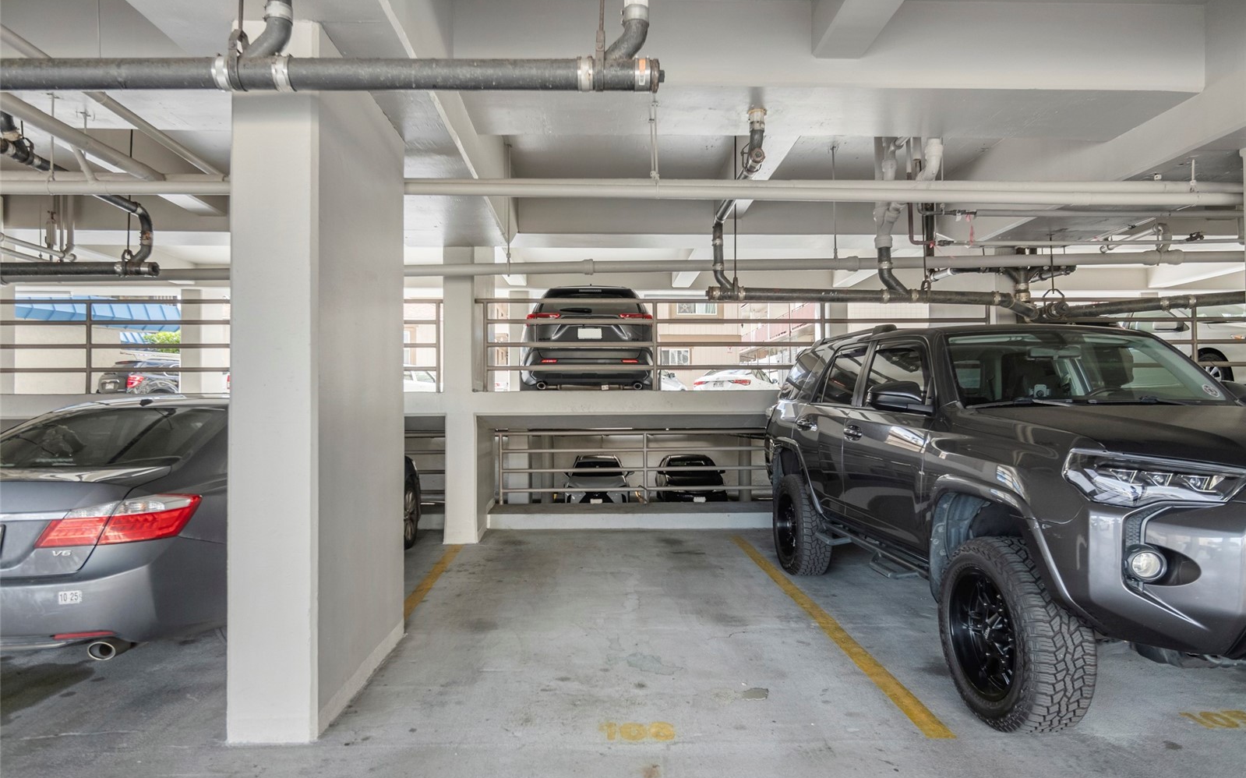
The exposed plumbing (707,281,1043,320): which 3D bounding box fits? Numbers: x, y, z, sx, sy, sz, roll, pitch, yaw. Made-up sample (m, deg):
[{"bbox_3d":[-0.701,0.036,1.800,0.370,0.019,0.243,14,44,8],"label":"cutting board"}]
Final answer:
[{"bbox_3d":[2.285,-0.817,6.569,3.103,0.250,0.372,0,-1,-2],"label":"exposed plumbing"}]

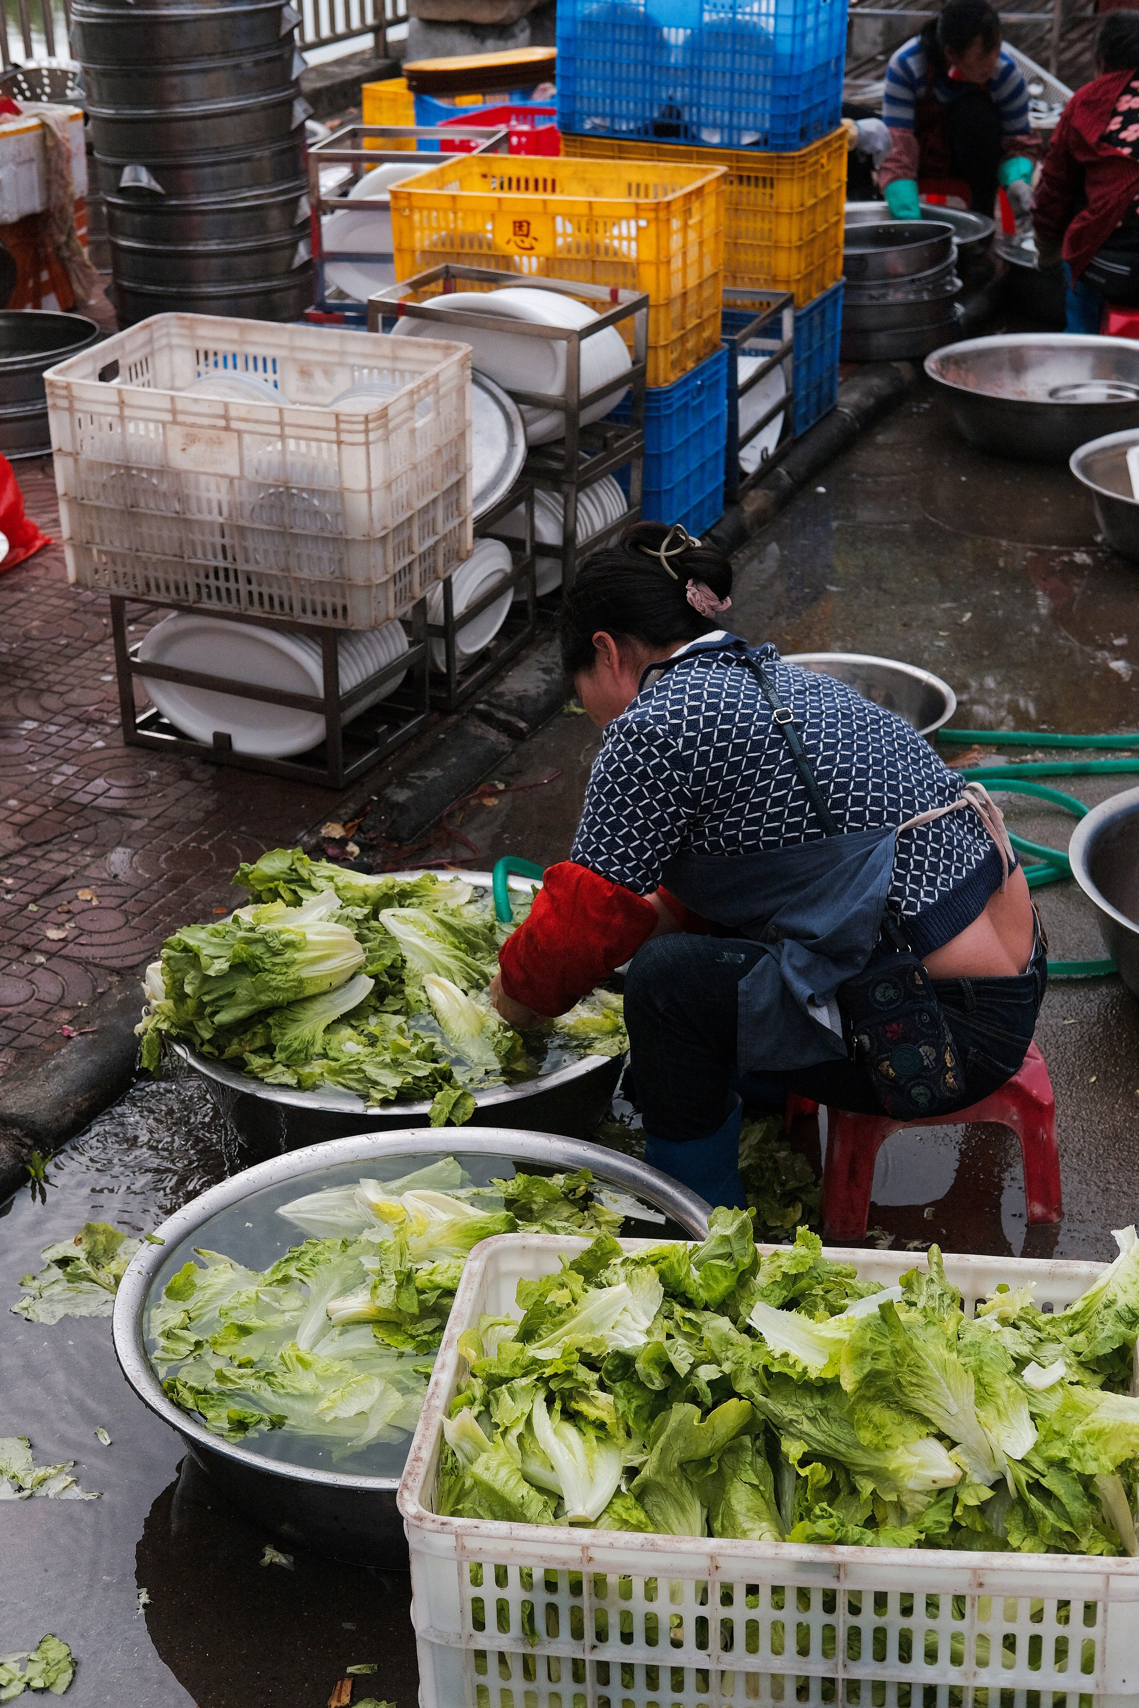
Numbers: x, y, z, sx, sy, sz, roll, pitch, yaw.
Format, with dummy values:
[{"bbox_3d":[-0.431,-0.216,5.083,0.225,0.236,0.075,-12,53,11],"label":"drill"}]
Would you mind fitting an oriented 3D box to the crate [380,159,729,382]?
[{"bbox_3d":[-0.018,-1.242,5.339,0.610,0.377,0.422,9,27,20],"label":"crate"}]

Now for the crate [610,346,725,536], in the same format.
[{"bbox_3d":[-0.008,-0.894,5.489,0.611,0.386,0.426,9,27,19],"label":"crate"}]

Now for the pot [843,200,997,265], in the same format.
[{"bbox_3d":[0.905,-1.774,7.619,0.709,0.256,0.709,-1,25,0],"label":"pot"}]

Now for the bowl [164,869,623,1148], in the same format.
[{"bbox_3d":[-0.204,0.265,3.399,0.681,0.207,0.681,-1,25,0],"label":"bowl"}]

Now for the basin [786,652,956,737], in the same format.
[{"bbox_3d":[0.458,-0.204,4.433,0.437,0.153,0.437,-1,25,0],"label":"basin"}]

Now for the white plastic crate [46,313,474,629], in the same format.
[{"bbox_3d":[-0.521,-0.669,4.348,0.611,0.374,0.423,9,29,17],"label":"white plastic crate"}]

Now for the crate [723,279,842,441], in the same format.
[{"bbox_3d":[0.345,-1.275,6.358,0.611,0.303,0.425,8,27,19],"label":"crate"}]

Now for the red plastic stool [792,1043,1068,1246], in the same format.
[{"bbox_3d":[0.460,0.350,3.225,0.305,0.177,0.217,-3,25,-5],"label":"red plastic stool"}]

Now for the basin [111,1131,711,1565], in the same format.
[{"bbox_3d":[-0.145,0.564,2.764,0.680,0.207,0.680,-1,25,0],"label":"basin"}]

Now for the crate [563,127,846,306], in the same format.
[{"bbox_3d":[0.338,-1.592,6.236,0.611,0.375,0.422,8,27,18],"label":"crate"}]

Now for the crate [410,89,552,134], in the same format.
[{"bbox_3d":[-0.325,-2.647,9.251,0.552,0.355,0.394,-7,26,-14],"label":"crate"}]

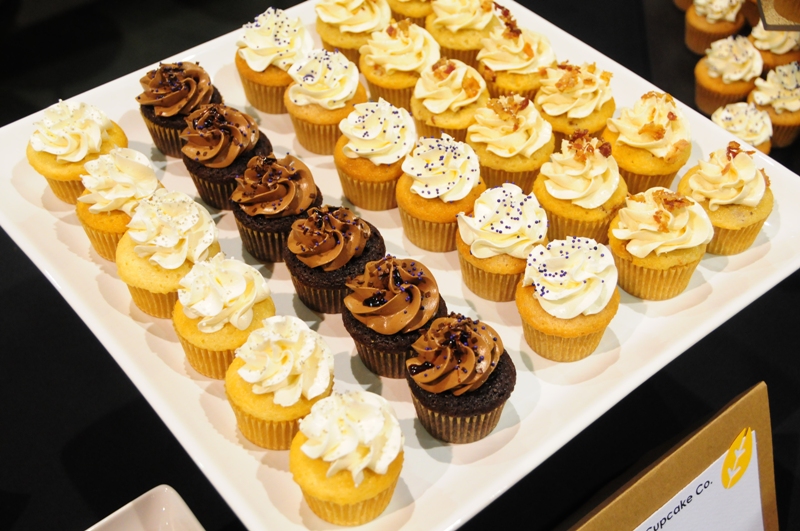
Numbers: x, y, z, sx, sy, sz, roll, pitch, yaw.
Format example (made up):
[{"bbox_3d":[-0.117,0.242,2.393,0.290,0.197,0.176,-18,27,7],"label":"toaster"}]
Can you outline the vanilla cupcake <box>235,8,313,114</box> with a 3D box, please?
[{"bbox_3d":[-0.076,-0.126,0.623,0.048,0.058,0.048,3,45,0],"label":"vanilla cupcake"}]

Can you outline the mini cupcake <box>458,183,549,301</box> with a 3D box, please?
[{"bbox_3d":[0.052,-0.013,0.517,0.047,0.056,0.047,3,45,0],"label":"mini cupcake"}]

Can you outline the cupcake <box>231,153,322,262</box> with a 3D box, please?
[{"bbox_3d":[-0.067,-0.035,0.555,0.050,0.058,0.050,1,46,0],"label":"cupcake"}]

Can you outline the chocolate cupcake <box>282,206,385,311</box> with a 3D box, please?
[{"bbox_3d":[-0.034,-0.006,0.530,0.051,0.055,0.051,1,46,0],"label":"chocolate cupcake"}]

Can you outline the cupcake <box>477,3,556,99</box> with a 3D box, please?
[{"bbox_3d":[0.075,-0.130,0.646,0.050,0.064,0.050,1,46,0],"label":"cupcake"}]

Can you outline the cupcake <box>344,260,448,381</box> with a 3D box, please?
[{"bbox_3d":[-0.002,0.021,0.499,0.051,0.061,0.051,1,46,0],"label":"cupcake"}]

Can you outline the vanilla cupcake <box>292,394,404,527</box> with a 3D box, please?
[{"bbox_3d":[-0.022,0.078,0.423,0.047,0.056,0.047,3,45,0],"label":"vanilla cupcake"}]

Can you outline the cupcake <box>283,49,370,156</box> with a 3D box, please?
[{"bbox_3d":[-0.042,-0.097,0.583,0.049,0.056,0.049,1,46,-1],"label":"cupcake"}]

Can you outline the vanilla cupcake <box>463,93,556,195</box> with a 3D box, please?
[{"bbox_3d":[0.065,-0.072,0.593,0.051,0.058,0.051,1,46,0],"label":"vanilla cupcake"}]

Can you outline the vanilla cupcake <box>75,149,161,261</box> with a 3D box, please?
[{"bbox_3d":[-0.154,-0.037,0.554,0.047,0.061,0.047,1,46,0],"label":"vanilla cupcake"}]

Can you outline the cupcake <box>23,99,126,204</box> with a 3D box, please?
[{"bbox_3d":[-0.173,-0.064,0.547,0.051,0.054,0.051,1,46,-1],"label":"cupcake"}]

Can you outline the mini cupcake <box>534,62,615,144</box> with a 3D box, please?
[{"bbox_3d":[0.103,-0.093,0.603,0.047,0.052,0.047,3,45,0],"label":"mini cupcake"}]

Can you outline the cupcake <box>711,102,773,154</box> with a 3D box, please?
[{"bbox_3d":[0.244,-0.091,0.736,0.050,0.055,0.050,1,46,-1],"label":"cupcake"}]

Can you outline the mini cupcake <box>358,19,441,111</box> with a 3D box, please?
[{"bbox_3d":[0.000,-0.128,0.648,0.051,0.056,0.051,1,46,0],"label":"mini cupcake"}]

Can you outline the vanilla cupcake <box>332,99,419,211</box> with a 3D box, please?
[{"bbox_3d":[-0.014,-0.067,0.585,0.049,0.062,0.049,1,46,0],"label":"vanilla cupcake"}]

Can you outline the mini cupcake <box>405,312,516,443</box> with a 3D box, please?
[{"bbox_3d":[0.026,0.045,0.445,0.049,0.057,0.049,1,46,-1],"label":"mini cupcake"}]

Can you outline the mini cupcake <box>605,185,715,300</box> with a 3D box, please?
[{"bbox_3d":[0.130,-0.014,0.508,0.051,0.055,0.051,1,46,-1],"label":"mini cupcake"}]

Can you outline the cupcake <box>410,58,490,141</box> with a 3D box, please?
[{"bbox_3d":[0.030,-0.094,0.601,0.047,0.053,0.047,3,45,0],"label":"cupcake"}]

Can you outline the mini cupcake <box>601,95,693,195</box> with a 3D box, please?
[{"bbox_3d":[0.137,-0.071,0.564,0.049,0.054,0.049,1,46,-1],"label":"mini cupcake"}]

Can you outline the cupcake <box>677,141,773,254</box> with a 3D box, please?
[{"bbox_3d":[0.177,-0.037,0.548,0.050,0.056,0.050,3,45,0],"label":"cupcake"}]

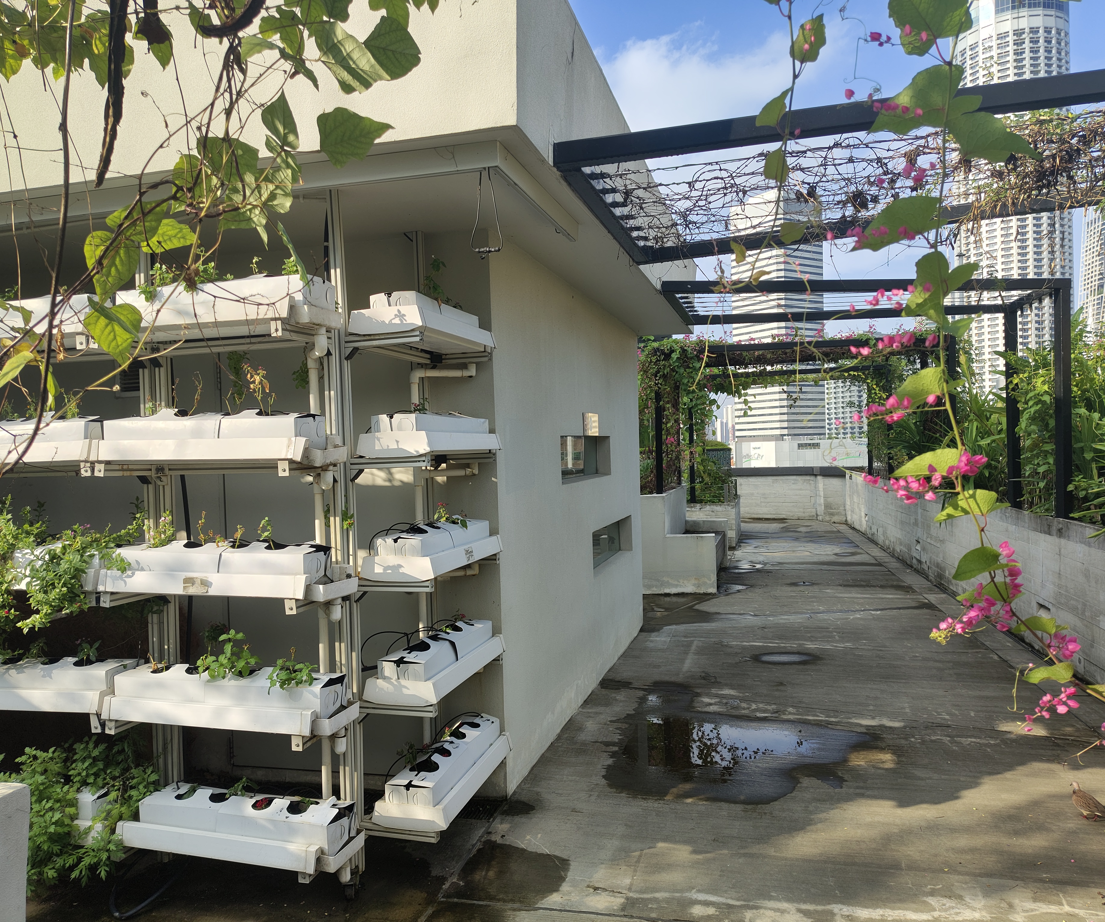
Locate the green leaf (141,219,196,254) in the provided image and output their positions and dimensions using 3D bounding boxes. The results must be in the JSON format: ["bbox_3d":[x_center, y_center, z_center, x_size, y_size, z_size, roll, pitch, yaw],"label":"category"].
[{"bbox_3d":[-0.507,-0.295,1.120,0.074,0.060,0.018,5,-42,-15],"label":"green leaf"}]

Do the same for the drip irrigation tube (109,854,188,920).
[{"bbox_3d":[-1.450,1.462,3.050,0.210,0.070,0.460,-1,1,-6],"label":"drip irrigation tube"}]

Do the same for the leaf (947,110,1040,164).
[{"bbox_3d":[0.450,-0.330,0.870,0.092,0.055,0.020,18,-25,12],"label":"leaf"}]

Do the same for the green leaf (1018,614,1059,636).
[{"bbox_3d":[0.514,0.174,0.900,0.047,0.014,0.034,-6,23,15],"label":"green leaf"}]

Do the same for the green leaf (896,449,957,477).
[{"bbox_3d":[0.390,0.003,0.890,0.072,0.018,0.045,-12,41,18],"label":"green leaf"}]

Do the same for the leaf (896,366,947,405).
[{"bbox_3d":[0.380,-0.078,0.880,0.058,0.043,0.017,-18,-39,18],"label":"leaf"}]

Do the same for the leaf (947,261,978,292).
[{"bbox_3d":[0.424,-0.190,0.880,0.028,0.042,0.013,41,-13,29],"label":"leaf"}]

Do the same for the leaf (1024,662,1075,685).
[{"bbox_3d":[0.525,0.224,0.900,0.052,0.015,0.035,-5,23,17],"label":"leaf"}]

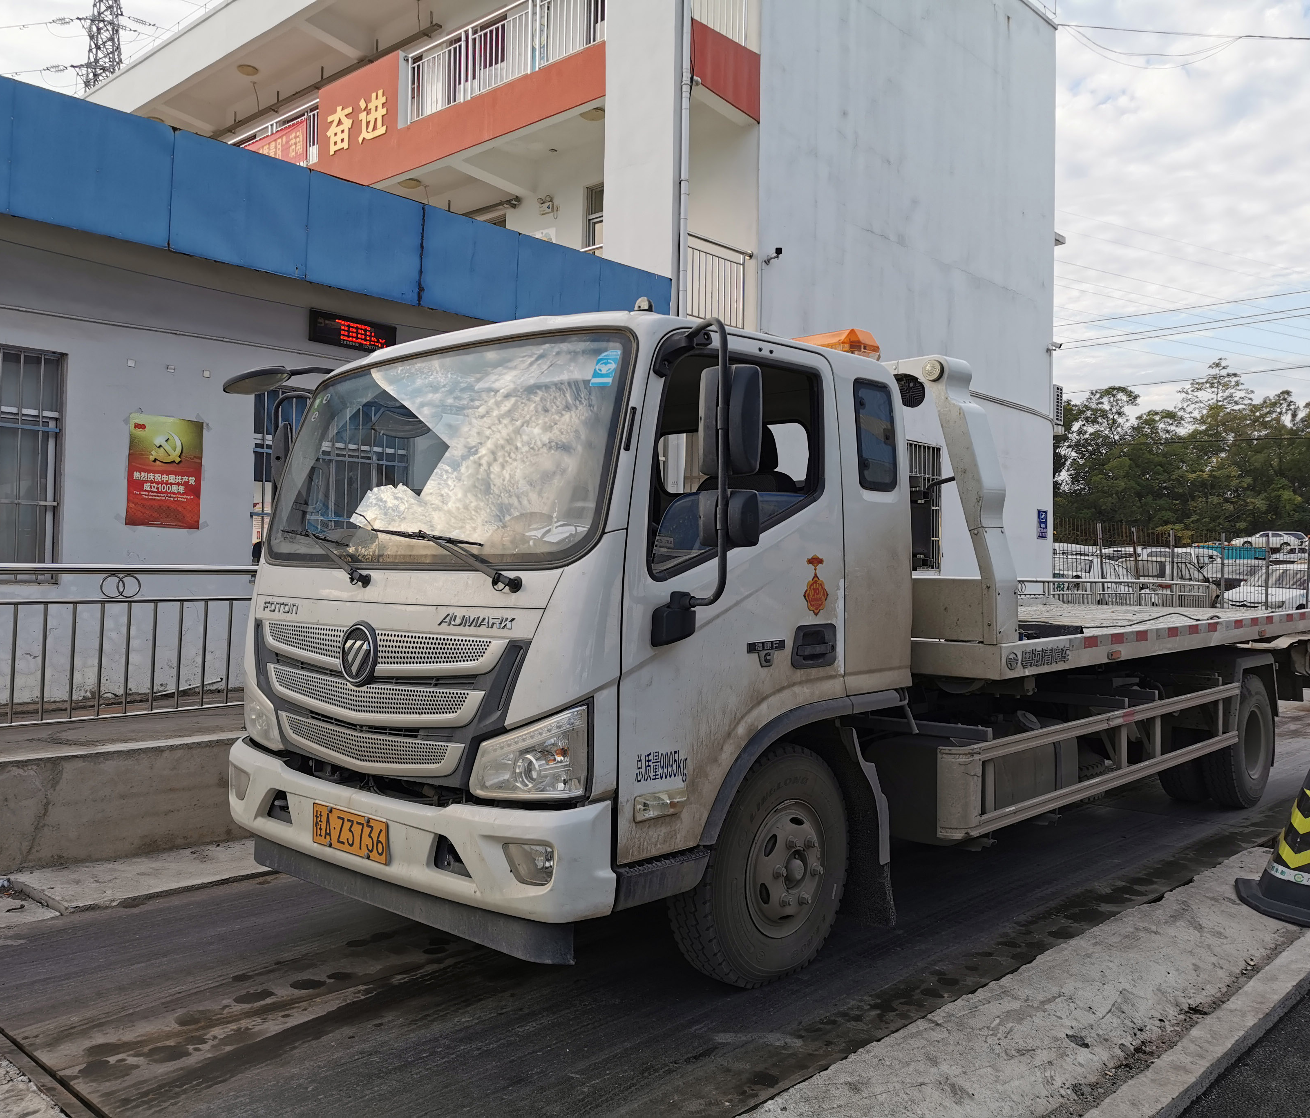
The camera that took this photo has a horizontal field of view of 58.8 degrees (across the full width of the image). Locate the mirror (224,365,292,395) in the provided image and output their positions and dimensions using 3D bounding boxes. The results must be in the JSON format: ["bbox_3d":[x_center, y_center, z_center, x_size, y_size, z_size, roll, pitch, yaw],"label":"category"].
[{"bbox_3d":[-1.605,-0.723,4.700,0.200,0.070,0.210,-20,-11,41],"label":"mirror"}]

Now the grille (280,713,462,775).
[{"bbox_3d":[-0.975,0.644,3.909,1.090,0.165,0.080,-1,-2,43],"label":"grille"}]

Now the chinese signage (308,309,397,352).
[{"bbox_3d":[-2.195,-1.647,8.482,0.080,0.225,0.710,0,-1,43],"label":"chinese signage"}]

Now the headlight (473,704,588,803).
[{"bbox_3d":[-0.359,0.577,3.479,0.390,0.285,0.170,0,0,34],"label":"headlight"}]

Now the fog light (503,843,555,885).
[{"bbox_3d":[-0.348,0.883,3.393,0.170,0.120,0.085,0,0,28],"label":"fog light"}]

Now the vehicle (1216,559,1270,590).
[{"bbox_3d":[14.828,0.799,29.000,4.400,1.500,1.750,1,-1,-37],"label":"vehicle"}]

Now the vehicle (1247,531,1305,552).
[{"bbox_3d":[42.268,-1.162,80.000,4.500,1.440,1.720,0,-2,20],"label":"vehicle"}]

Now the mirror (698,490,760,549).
[{"bbox_3d":[0.221,-0.117,3.450,0.175,0.178,0.075,0,-2,35],"label":"mirror"}]

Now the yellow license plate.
[{"bbox_3d":[-1.016,0.910,3.862,0.440,0.140,0.015,-1,-2,43],"label":"yellow license plate"}]

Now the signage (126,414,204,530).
[{"bbox_3d":[-3.171,-0.561,7.525,0.010,0.710,0.485,1,-1,43],"label":"signage"}]

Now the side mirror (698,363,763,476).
[{"bbox_3d":[0.228,-0.408,3.428,0.185,0.325,0.100,0,0,18],"label":"side mirror"}]

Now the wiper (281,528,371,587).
[{"bbox_3d":[-1.224,-0.028,4.242,0.080,0.153,0.814,12,0,-39],"label":"wiper"}]

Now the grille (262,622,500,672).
[{"bbox_3d":[-0.975,0.307,3.914,1.390,0.175,0.080,-1,-2,43],"label":"grille"}]

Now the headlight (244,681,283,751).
[{"bbox_3d":[-1.483,0.574,4.526,0.170,0.285,0.390,1,0,-38],"label":"headlight"}]

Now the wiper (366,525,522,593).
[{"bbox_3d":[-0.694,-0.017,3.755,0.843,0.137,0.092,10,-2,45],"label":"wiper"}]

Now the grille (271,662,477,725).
[{"bbox_3d":[-0.977,0.471,3.910,1.270,0.175,0.080,-1,-2,43],"label":"grille"}]

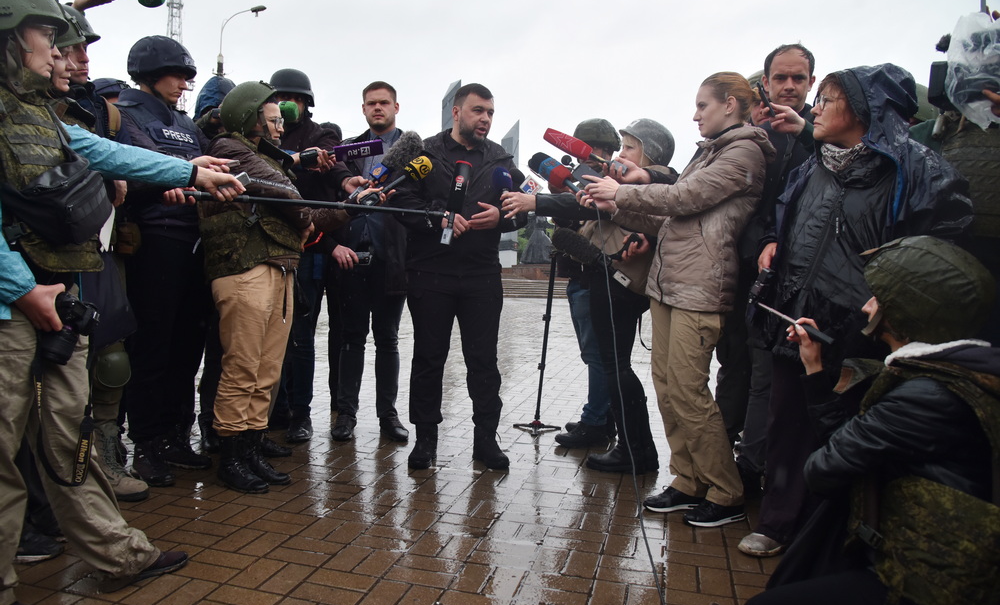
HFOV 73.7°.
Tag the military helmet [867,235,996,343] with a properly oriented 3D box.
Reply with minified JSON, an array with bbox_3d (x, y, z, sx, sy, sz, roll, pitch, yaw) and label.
[{"bbox_3d":[1.085,-0.030,1.680,0.250,0.210,0.290,-1,29,-46],"label":"military helmet"}]

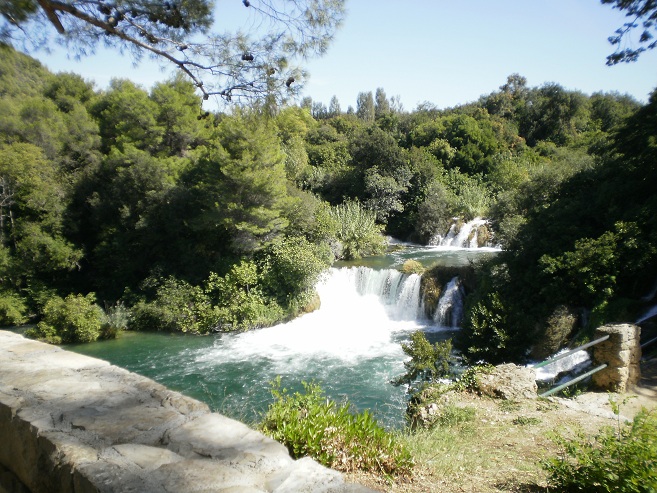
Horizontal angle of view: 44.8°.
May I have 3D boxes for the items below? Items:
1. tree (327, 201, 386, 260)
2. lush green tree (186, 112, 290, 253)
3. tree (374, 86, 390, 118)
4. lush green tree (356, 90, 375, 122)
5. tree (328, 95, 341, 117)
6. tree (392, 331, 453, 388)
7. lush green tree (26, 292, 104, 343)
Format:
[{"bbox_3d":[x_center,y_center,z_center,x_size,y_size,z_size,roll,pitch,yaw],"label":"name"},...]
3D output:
[{"bbox_3d":[1.651,-0.943,47.000,3.537,3.537,3.360,0,4,0],"label":"tree"},{"bbox_3d":[-4.967,-3.532,44.000,5.739,7.726,5.452,0,4,0],"label":"lush green tree"},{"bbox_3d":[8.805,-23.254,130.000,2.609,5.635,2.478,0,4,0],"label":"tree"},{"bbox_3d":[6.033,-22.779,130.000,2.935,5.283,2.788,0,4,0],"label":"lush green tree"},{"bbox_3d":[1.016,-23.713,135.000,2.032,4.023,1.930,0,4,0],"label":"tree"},{"bbox_3d":[1.391,1.672,11.800,0.888,0.858,0.844,0,4,0],"label":"tree"},{"bbox_3d":[-12.205,3.295,37.000,3.620,2.320,3.439,0,4,0],"label":"lush green tree"}]

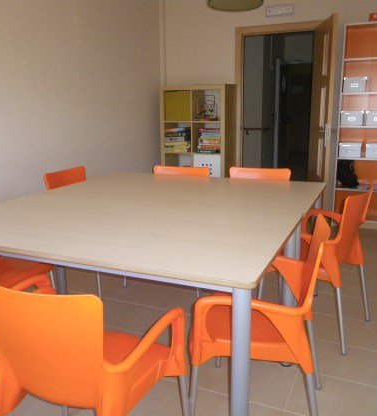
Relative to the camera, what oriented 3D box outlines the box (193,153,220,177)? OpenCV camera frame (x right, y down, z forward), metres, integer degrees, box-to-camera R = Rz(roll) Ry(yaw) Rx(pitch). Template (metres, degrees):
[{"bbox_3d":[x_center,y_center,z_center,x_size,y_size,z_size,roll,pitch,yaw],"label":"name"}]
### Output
[{"bbox_3d":[0.285,-0.481,5.324,0.330,0.330,0.360,5,15,23],"label":"box"}]

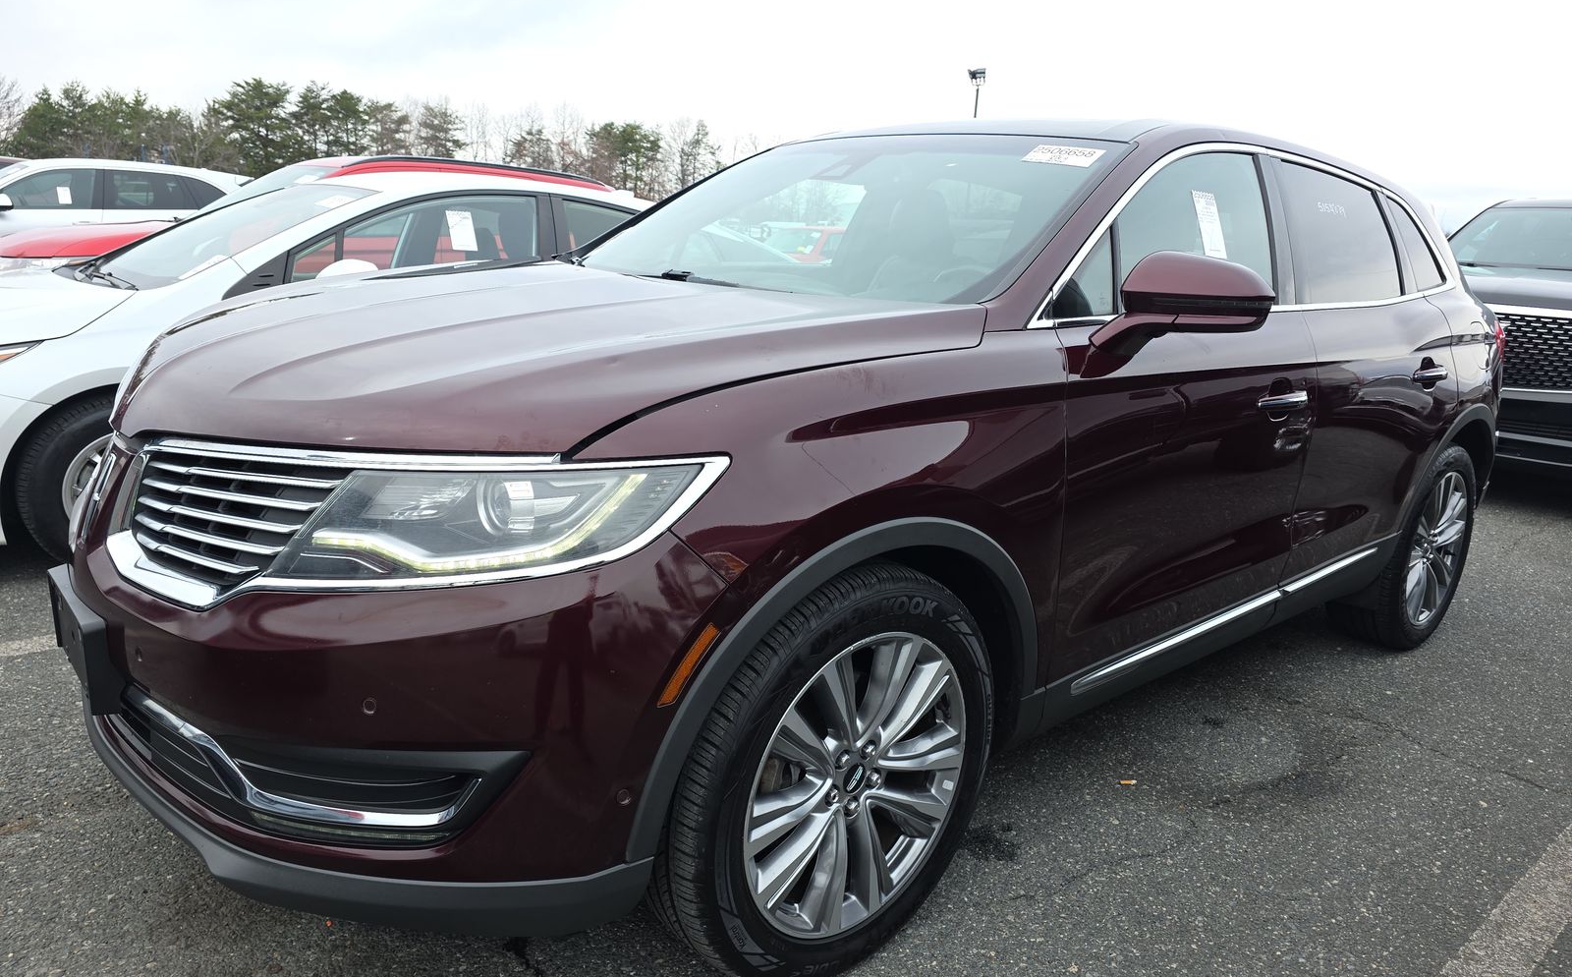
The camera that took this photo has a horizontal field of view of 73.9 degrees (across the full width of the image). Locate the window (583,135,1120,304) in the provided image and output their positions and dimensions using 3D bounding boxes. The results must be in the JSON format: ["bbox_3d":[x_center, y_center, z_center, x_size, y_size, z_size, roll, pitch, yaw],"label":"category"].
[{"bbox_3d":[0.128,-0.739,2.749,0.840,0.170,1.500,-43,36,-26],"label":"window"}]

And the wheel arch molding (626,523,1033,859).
[{"bbox_3d":[0.131,0.267,1.770,0.920,0.450,0.130,-8,16,-40],"label":"wheel arch molding"}]

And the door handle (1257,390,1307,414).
[{"bbox_3d":[1.230,-0.218,2.595,0.245,0.040,0.050,-8,16,-40],"label":"door handle"}]

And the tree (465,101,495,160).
[{"bbox_3d":[-29.183,-29.421,99.905,3.800,14.100,3.800,-1,13,-16],"label":"tree"}]

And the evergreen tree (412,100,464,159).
[{"bbox_3d":[-32.733,-29.251,98.844,5.200,14.000,5.200,-1,13,-18],"label":"evergreen tree"}]

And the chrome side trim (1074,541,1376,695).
[{"bbox_3d":[1.209,0.300,2.696,1.640,0.065,0.040,-8,16,-40],"label":"chrome side trim"}]

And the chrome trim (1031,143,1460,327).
[{"bbox_3d":[1.385,-0.675,2.833,2.520,0.450,0.170,-8,16,-40],"label":"chrome trim"}]

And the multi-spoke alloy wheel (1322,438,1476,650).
[{"bbox_3d":[2.214,0.178,3.742,0.740,0.740,0.250,-8,16,-40],"label":"multi-spoke alloy wheel"}]

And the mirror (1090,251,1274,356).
[{"bbox_3d":[0.786,-0.368,2.083,0.270,0.200,0.220,-8,16,-40],"label":"mirror"}]

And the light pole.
[{"bbox_3d":[9.971,-16.712,56.939,0.950,11.600,0.900,5,13,9],"label":"light pole"}]

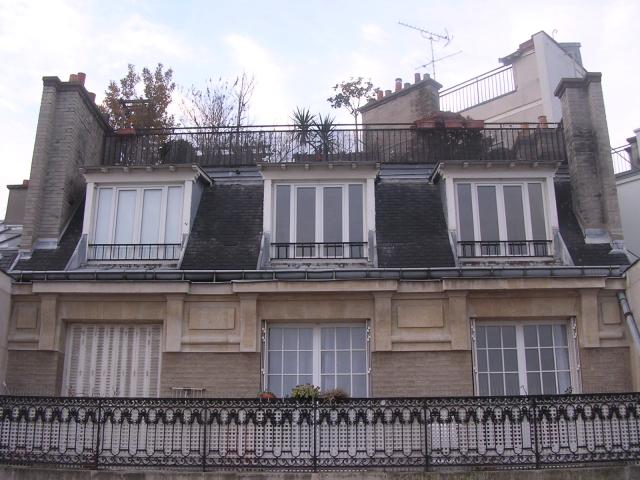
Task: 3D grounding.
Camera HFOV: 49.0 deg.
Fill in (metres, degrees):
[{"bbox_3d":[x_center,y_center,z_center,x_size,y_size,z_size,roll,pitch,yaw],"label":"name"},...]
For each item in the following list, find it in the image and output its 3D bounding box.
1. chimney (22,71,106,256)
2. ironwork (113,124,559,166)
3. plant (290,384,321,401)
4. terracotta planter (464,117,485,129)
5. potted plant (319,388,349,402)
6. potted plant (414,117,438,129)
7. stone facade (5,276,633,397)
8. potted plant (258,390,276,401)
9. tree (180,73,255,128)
[{"bbox_3d":[-4.857,-1.248,13.787,0.607,3.748,2.300,-1,-17,1],"label":"chimney"},{"bbox_3d":[0.292,-1.567,16.415,9.852,0.999,3.200,-1,-17,1],"label":"ironwork"},{"bbox_3d":[-0.218,2.362,10.535,0.451,0.370,0.380,-1,-17,1],"label":"plant"},{"bbox_3d":[3.393,-2.547,15.400,0.440,0.190,0.200,0,-16,2],"label":"terracotta planter"},{"bbox_3d":[0.217,2.412,10.508,0.480,0.360,0.380,-1,-17,1],"label":"potted plant"},{"bbox_3d":[2.279,-2.525,15.046,0.511,0.230,0.220,-1,-17,1],"label":"potted plant"},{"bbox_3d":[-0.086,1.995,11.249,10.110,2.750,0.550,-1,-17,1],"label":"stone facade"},{"bbox_3d":[-0.804,2.407,10.537,0.301,0.280,0.280,-1,-17,1],"label":"potted plant"},{"bbox_3d":[-2.374,-2.708,16.114,1.722,2.514,1.400,-1,-17,1],"label":"tree"}]

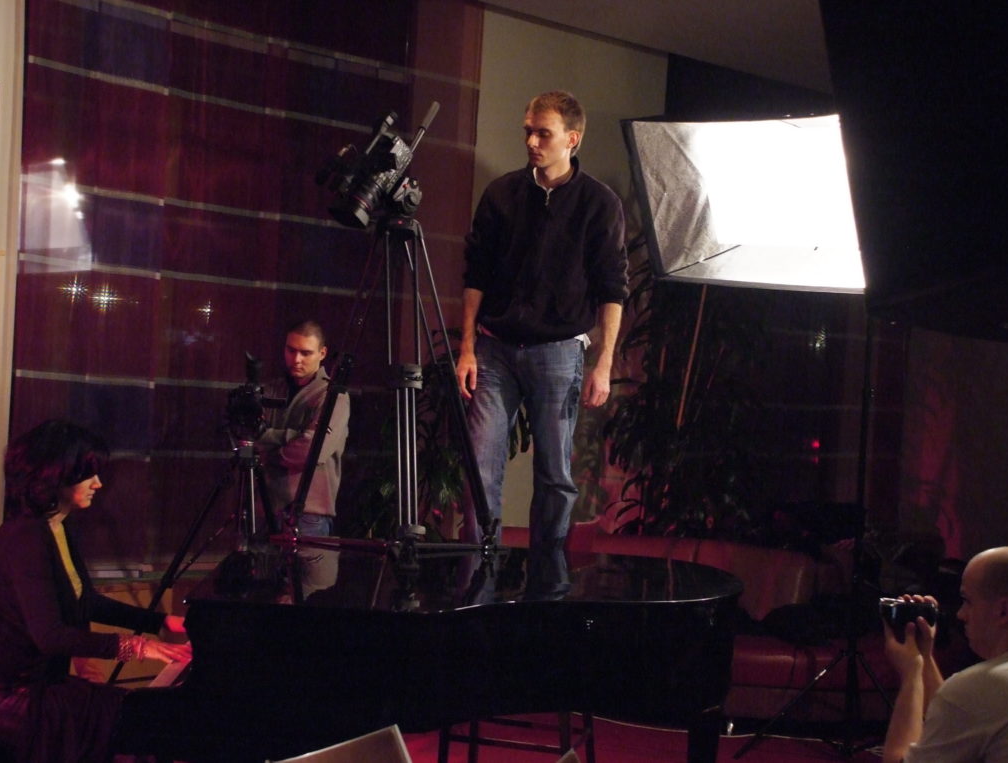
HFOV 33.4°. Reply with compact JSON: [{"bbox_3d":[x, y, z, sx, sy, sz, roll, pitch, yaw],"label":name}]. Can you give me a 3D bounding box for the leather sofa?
[{"bbox_3d":[1.090,1.180,7.880,2.300,0.800,0.950,3,0,2],"label":"leather sofa"}]

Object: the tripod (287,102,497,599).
[{"bbox_3d":[-0.300,-0.160,4.920,0.660,1.340,0.600,3,0,-29],"label":"tripod"}]

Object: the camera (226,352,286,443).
[{"bbox_3d":[-1.020,0.070,6.900,0.240,0.350,0.360,3,0,6],"label":"camera"}]

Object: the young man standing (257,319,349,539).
[{"bbox_3d":[-0.860,0.608,7.200,0.500,1.740,0.380,3,0,37],"label":"young man standing"}]

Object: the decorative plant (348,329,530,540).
[{"bbox_3d":[-0.320,0.620,8.050,0.880,1.720,0.880,3,0,0],"label":"decorative plant"}]

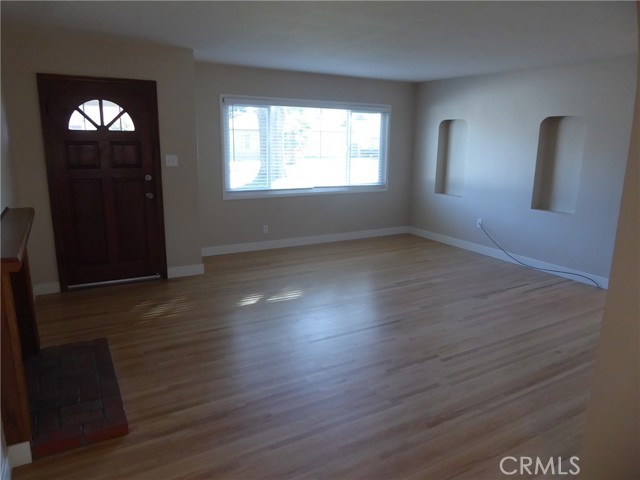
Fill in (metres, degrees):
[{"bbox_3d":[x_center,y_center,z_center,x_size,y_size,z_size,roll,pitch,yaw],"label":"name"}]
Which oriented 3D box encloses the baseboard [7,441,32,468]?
[{"bbox_3d":[-1.458,1.043,2.254,0.085,0.119,0.020,-6,15,-30],"label":"baseboard"}]

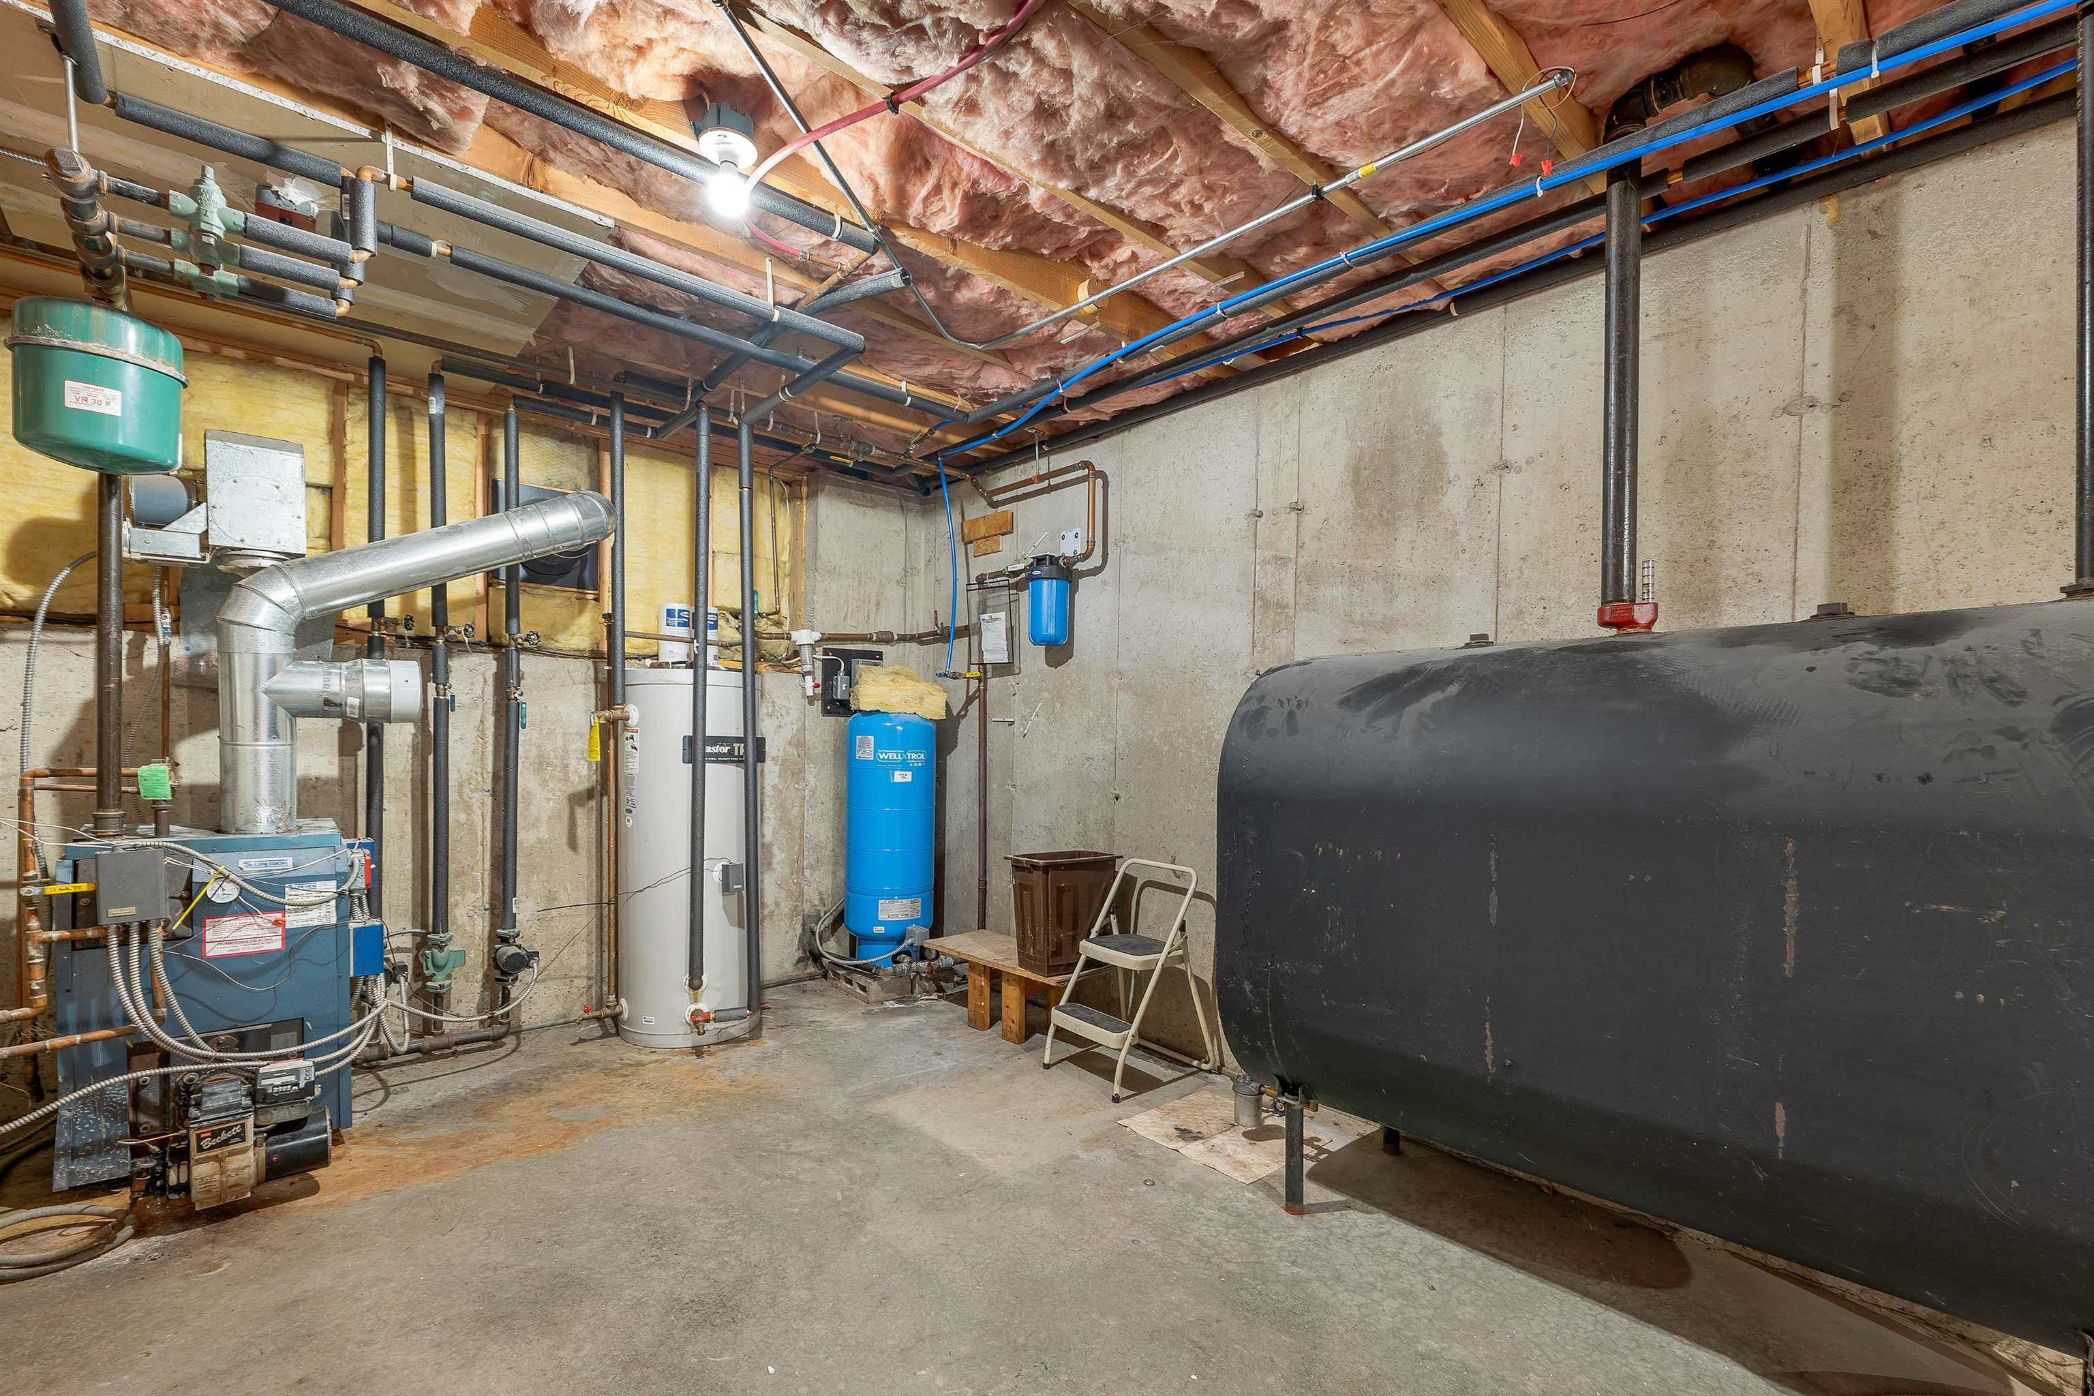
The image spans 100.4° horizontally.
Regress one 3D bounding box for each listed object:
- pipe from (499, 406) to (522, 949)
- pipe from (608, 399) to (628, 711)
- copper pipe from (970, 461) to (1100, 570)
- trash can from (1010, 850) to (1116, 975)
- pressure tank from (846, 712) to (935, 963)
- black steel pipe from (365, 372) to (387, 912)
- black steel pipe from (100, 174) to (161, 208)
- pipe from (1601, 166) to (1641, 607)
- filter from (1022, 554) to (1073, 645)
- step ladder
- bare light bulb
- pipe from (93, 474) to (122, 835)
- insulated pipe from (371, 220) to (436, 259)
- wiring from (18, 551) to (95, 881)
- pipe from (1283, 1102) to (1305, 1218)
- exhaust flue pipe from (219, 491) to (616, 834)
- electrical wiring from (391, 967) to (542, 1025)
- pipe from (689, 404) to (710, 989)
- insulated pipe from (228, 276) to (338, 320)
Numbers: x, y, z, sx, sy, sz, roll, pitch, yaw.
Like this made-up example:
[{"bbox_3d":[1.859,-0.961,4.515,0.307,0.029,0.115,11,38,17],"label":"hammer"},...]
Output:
[{"bbox_3d":[-1.891,-0.072,3.080,0.052,1.910,0.052,1,-1,-42],"label":"pipe"},{"bbox_3d":[-1.522,-0.517,3.100,0.042,1.120,0.042,1,-1,-42],"label":"pipe"},{"bbox_3d":[-0.072,-0.727,3.520,0.110,0.430,0.740,1,-1,-42],"label":"copper pipe"},{"bbox_3d":[0.058,0.778,3.200,0.370,0.390,0.220,1,-1,-42],"label":"trash can"},{"bbox_3d":[-0.692,0.575,3.870,0.390,1.170,0.390,1,-1,-14],"label":"pressure tank"},{"bbox_3d":[-2.236,-0.191,2.910,0.045,1.900,0.045,1,-1,-42],"label":"black steel pipe"},{"bbox_3d":[-1.696,-0.942,1.620,0.088,0.034,0.034,1,-1,-42],"label":"black steel pipe"},{"bbox_3d":[1.206,-0.656,1.830,0.060,0.940,0.060,0,-1,45],"label":"pipe"},{"bbox_3d":[0.005,-0.379,3.420,0.190,0.345,0.185,0,-1,0],"label":"filter"},{"bbox_3d":[0.269,0.905,2.945,0.460,0.680,0.400,1,-1,-42],"label":"step ladder"},{"bbox_3d":[-0.604,-0.959,1.660,0.068,0.098,0.068,1,-1,-17],"label":"bare light bulb"},{"bbox_3d":[-2.364,-0.109,2.200,0.044,0.930,0.044,1,-1,-42],"label":"pipe"},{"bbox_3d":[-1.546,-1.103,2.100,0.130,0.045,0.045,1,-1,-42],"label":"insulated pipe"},{"bbox_3d":[-2.634,0.048,2.320,0.130,0.860,0.170,1,-1,-42],"label":"wiring"},{"bbox_3d":[0.580,1.079,2.050,0.044,0.272,0.044,0,-1,45],"label":"pipe"},{"bbox_3d":[-1.985,-0.125,2.840,1.030,1.090,0.300,1,-1,-16],"label":"exhaust flue pipe"},{"bbox_3d":[-1.904,0.976,2.860,0.060,0.165,0.420,0,-1,37],"label":"electrical wiring"},{"bbox_3d":[-1.211,0.006,3.050,0.045,2.060,0.045,1,-1,-22],"label":"pipe"},{"bbox_3d":[-1.744,-0.919,2.000,0.190,0.043,0.043,1,-1,-42],"label":"insulated pipe"}]

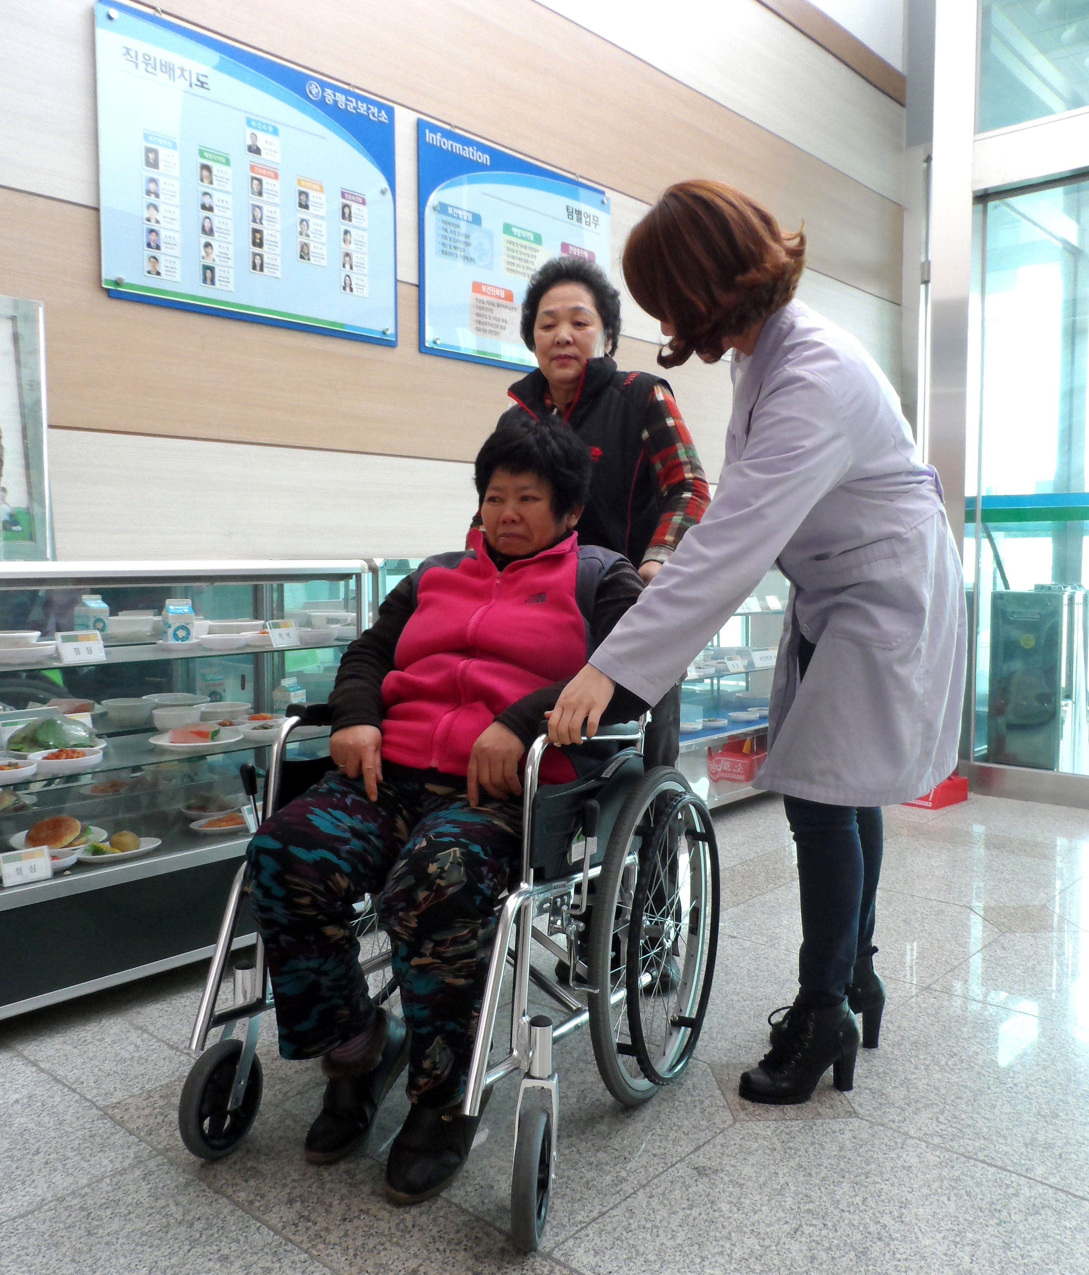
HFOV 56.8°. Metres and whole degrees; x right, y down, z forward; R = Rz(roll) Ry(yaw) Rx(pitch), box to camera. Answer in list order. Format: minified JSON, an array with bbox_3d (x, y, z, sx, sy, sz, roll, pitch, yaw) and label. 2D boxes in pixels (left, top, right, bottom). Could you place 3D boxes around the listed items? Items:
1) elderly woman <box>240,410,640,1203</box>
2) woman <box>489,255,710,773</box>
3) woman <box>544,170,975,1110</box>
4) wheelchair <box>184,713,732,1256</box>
[{"bbox_3d":[-0.124,0.215,1.713,0.540,1.220,0.620,1,5,25],"label":"elderly woman"},{"bbox_3d":[0.121,-0.012,2.175,0.520,1.600,0.460,1,5,22],"label":"woman"},{"bbox_3d":[0.401,-0.005,1.820,0.780,1.635,0.510,-2,4,-15],"label":"woman"},{"bbox_3d":[-0.120,0.363,1.811,0.660,0.910,0.860,1,5,25],"label":"wheelchair"}]

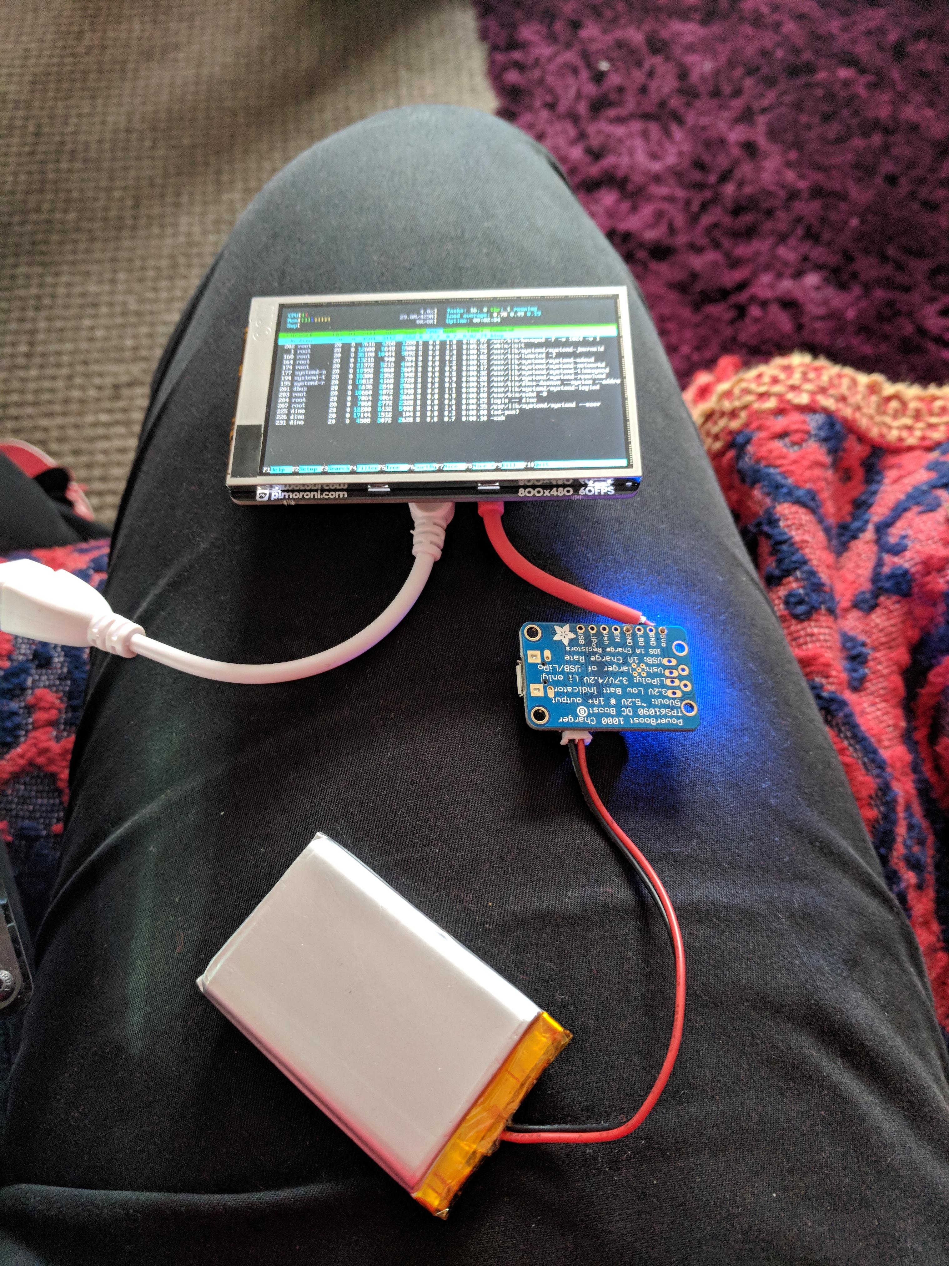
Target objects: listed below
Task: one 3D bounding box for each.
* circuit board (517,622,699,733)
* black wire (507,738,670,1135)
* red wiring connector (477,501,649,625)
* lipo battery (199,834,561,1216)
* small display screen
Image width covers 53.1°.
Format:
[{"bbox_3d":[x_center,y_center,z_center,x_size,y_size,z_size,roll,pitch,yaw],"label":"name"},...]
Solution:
[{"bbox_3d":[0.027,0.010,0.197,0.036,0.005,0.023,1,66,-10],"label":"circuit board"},{"bbox_3d":[0.025,0.053,0.173,0.027,0.010,0.072,10,65,5],"label":"black wire"},{"bbox_3d":[0.017,-0.015,0.216,0.012,0.008,0.054,-37,59,-16],"label":"red wiring connector"},{"bbox_3d":[-0.017,0.068,0.172,0.060,0.007,0.035,35,72,16],"label":"lipo battery"},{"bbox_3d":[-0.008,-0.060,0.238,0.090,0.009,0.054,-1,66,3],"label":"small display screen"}]

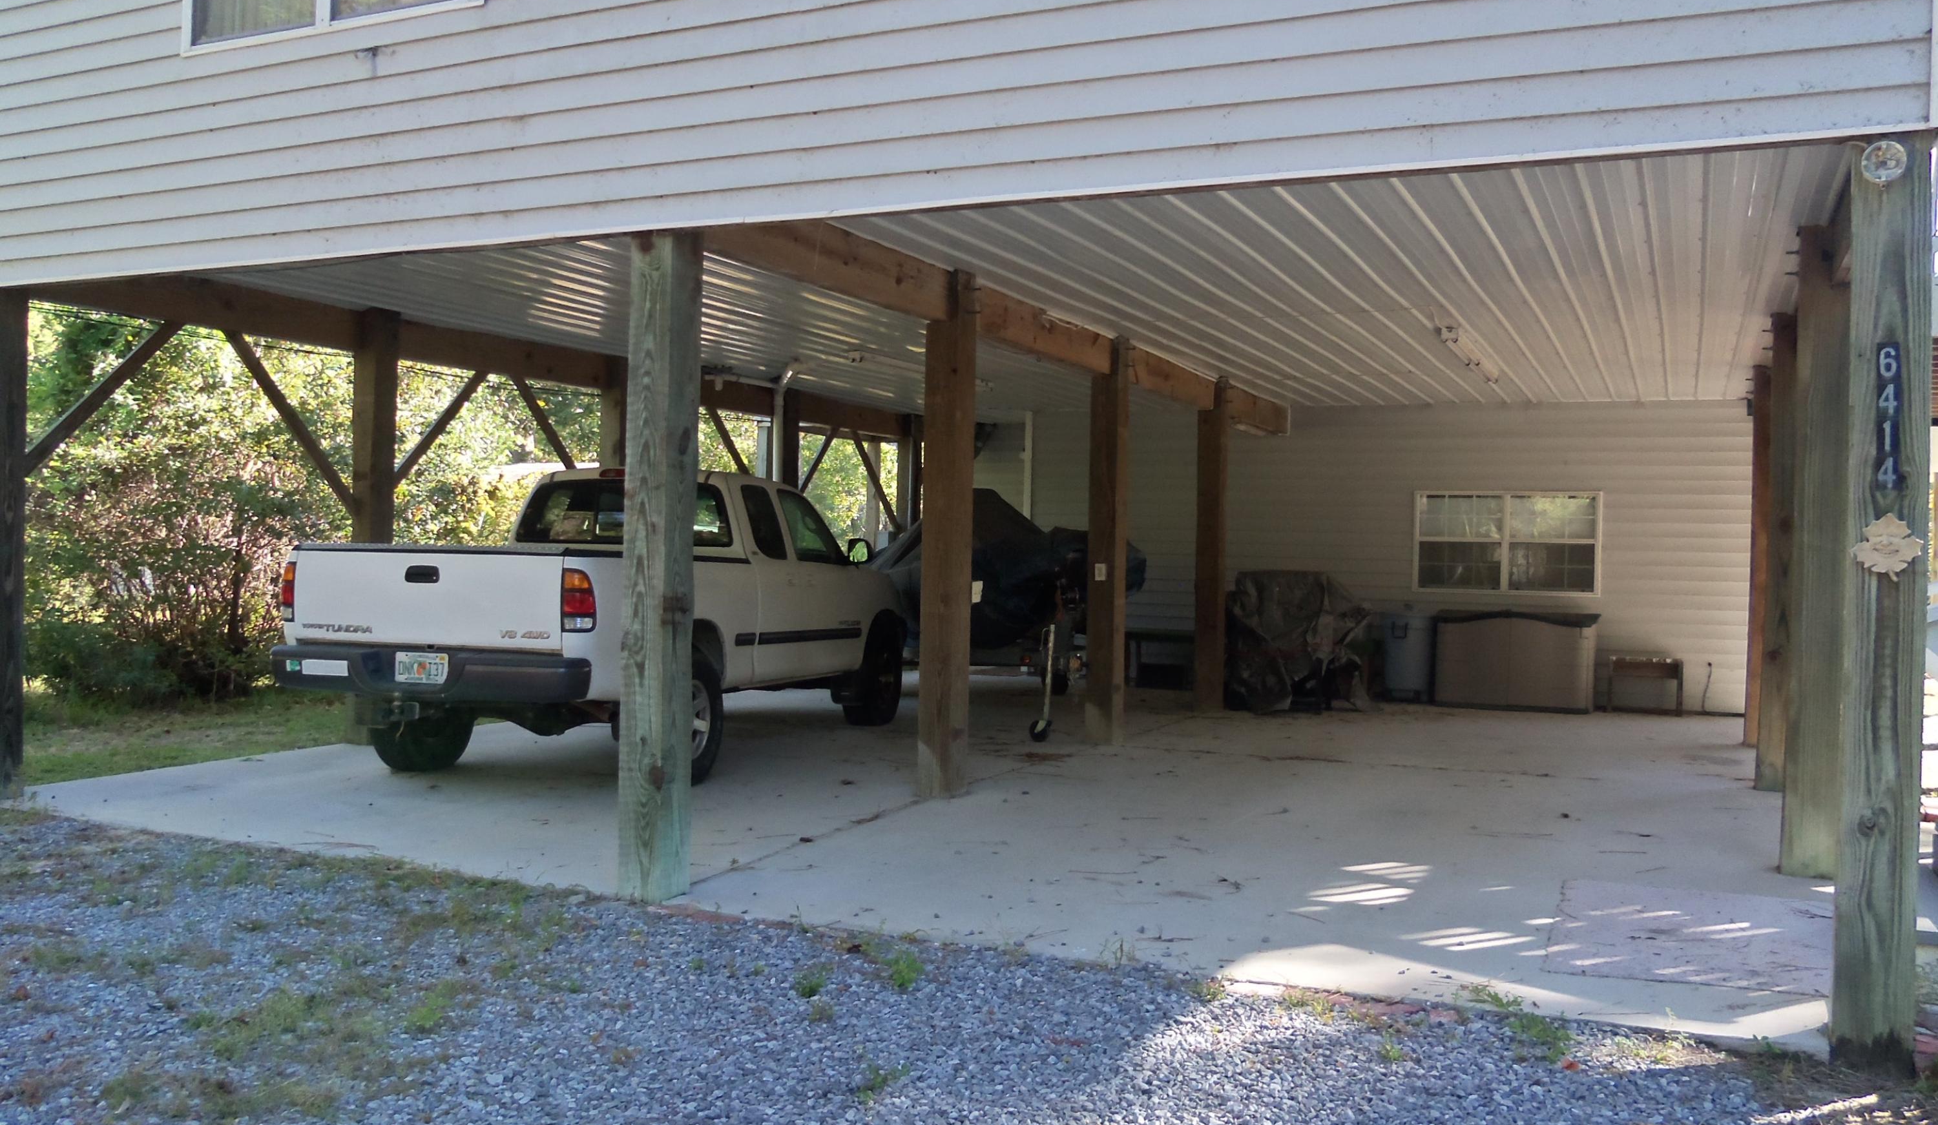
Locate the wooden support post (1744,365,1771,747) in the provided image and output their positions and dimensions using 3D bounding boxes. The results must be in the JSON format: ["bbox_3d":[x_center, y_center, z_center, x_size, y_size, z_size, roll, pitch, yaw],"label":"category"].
[{"bbox_3d":[5.990,-0.058,11.839,0.200,2.867,0.200,1,1,25],"label":"wooden support post"}]

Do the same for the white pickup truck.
[{"bbox_3d":[-2.005,0.332,10.427,1.960,1.820,5.500,1,0,16],"label":"white pickup truck"}]

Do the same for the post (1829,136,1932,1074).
[{"bbox_3d":[2.655,0.119,4.583,0.195,2.700,0.195,1,0,25],"label":"post"}]

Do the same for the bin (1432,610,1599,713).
[{"bbox_3d":[5.026,0.897,14.416,1.380,0.870,0.750,1,0,25],"label":"bin"}]

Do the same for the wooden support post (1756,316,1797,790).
[{"bbox_3d":[4.918,-0.058,9.522,0.200,2.867,0.200,1,1,25],"label":"wooden support post"}]

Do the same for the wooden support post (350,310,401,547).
[{"bbox_3d":[-3.957,-0.237,10.419,0.195,2.867,0.195,1,1,25],"label":"wooden support post"}]

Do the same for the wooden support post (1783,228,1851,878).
[{"bbox_3d":[3.745,-0.049,6.929,0.195,2.880,0.195,1,0,25],"label":"wooden support post"}]

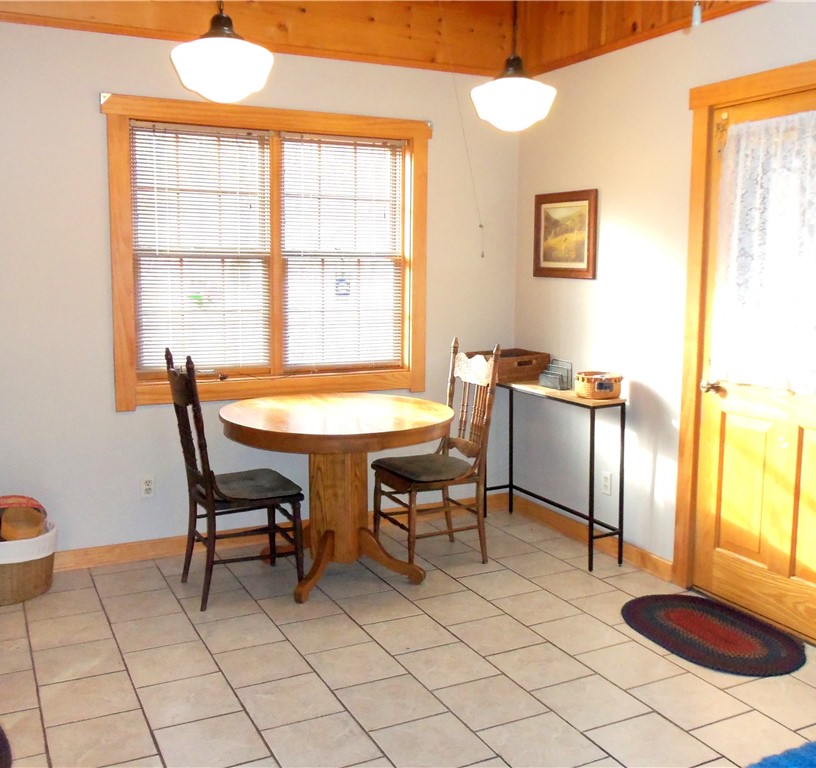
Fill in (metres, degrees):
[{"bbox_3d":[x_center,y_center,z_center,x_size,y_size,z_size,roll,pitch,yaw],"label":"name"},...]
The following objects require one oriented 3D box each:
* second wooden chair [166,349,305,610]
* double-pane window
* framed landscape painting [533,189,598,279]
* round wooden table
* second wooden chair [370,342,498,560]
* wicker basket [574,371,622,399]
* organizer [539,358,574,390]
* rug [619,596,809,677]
[{"bbox_3d":[-0.756,0.378,3.660,0.522,1.072,0.423,-4,9,-31],"label":"second wooden chair"},{"bbox_3d":[-0.644,-0.633,4.204,1.661,1.431,0.077,-3,9,-27],"label":"double-pane window"},{"bbox_3d":[0.843,-0.803,4.478,0.024,0.451,0.524,-3,9,-27],"label":"framed landscape painting"},{"bbox_3d":[-0.325,0.505,3.862,1.121,0.775,1.121,1,8,0],"label":"round wooden table"},{"bbox_3d":[0.130,0.329,4.100,0.508,1.072,0.423,-3,8,-23],"label":"second wooden chair"},{"bbox_3d":[0.955,0.006,4.159,0.190,0.110,0.197,0,8,-3],"label":"wicker basket"},{"bbox_3d":[0.796,-0.058,4.489,0.099,0.141,0.226,-3,9,-27],"label":"organizer"},{"bbox_3d":[1.219,0.981,3.320,0.513,0.014,0.753,-3,9,-27],"label":"rug"}]

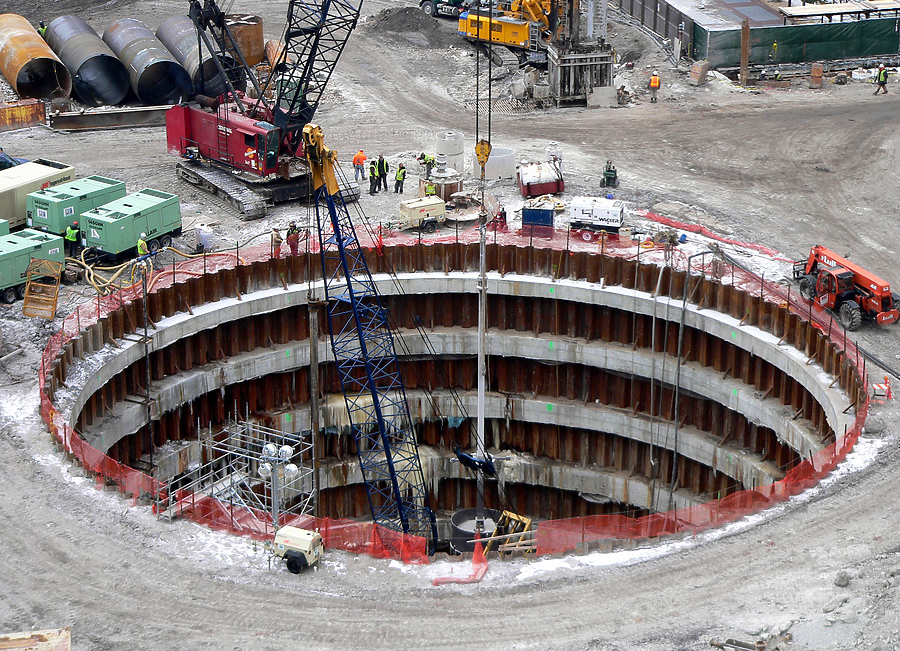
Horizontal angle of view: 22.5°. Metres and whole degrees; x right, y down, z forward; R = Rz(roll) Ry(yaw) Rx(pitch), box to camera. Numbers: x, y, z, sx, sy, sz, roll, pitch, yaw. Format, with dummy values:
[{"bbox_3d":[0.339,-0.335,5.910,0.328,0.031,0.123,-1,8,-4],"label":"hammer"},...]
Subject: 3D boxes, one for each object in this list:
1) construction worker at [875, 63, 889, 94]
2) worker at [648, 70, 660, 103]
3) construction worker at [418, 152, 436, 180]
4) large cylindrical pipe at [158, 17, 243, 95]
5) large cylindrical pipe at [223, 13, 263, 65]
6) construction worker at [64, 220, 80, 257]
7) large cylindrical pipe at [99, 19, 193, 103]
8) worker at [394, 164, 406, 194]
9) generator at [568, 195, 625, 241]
[{"bbox_3d":[25.594,-14.563,133.837,0.750,1.820,0.600,-15,26,-35],"label":"construction worker"},{"bbox_3d":[11.937,-13.913,132.007,0.620,1.830,0.450,1,21,2],"label":"worker"},{"bbox_3d":[-1.161,-8.246,116.637,1.000,1.500,0.550,-2,21,-5],"label":"construction worker"},{"bbox_3d":[-15.308,-16.315,138.259,3.100,3.100,10.200,-7,22,-18],"label":"large cylindrical pipe"},{"bbox_3d":[-13.007,-18.035,143.211,2.540,2.800,2.540,0,21,0],"label":"large cylindrical pipe"},{"bbox_3d":[-18.050,-4.135,108.145,0.650,1.770,0.500,8,22,19],"label":"construction worker"},{"bbox_3d":[-18.413,-15.857,137.031,3.100,3.100,11.100,-7,22,-18],"label":"large cylindrical pipe"},{"bbox_3d":[-2.594,-7.738,118.335,0.580,1.680,0.450,12,24,28],"label":"worker"},{"bbox_3d":[7.186,-5.125,110.619,2.550,2.020,1.200,5,21,13],"label":"generator"}]

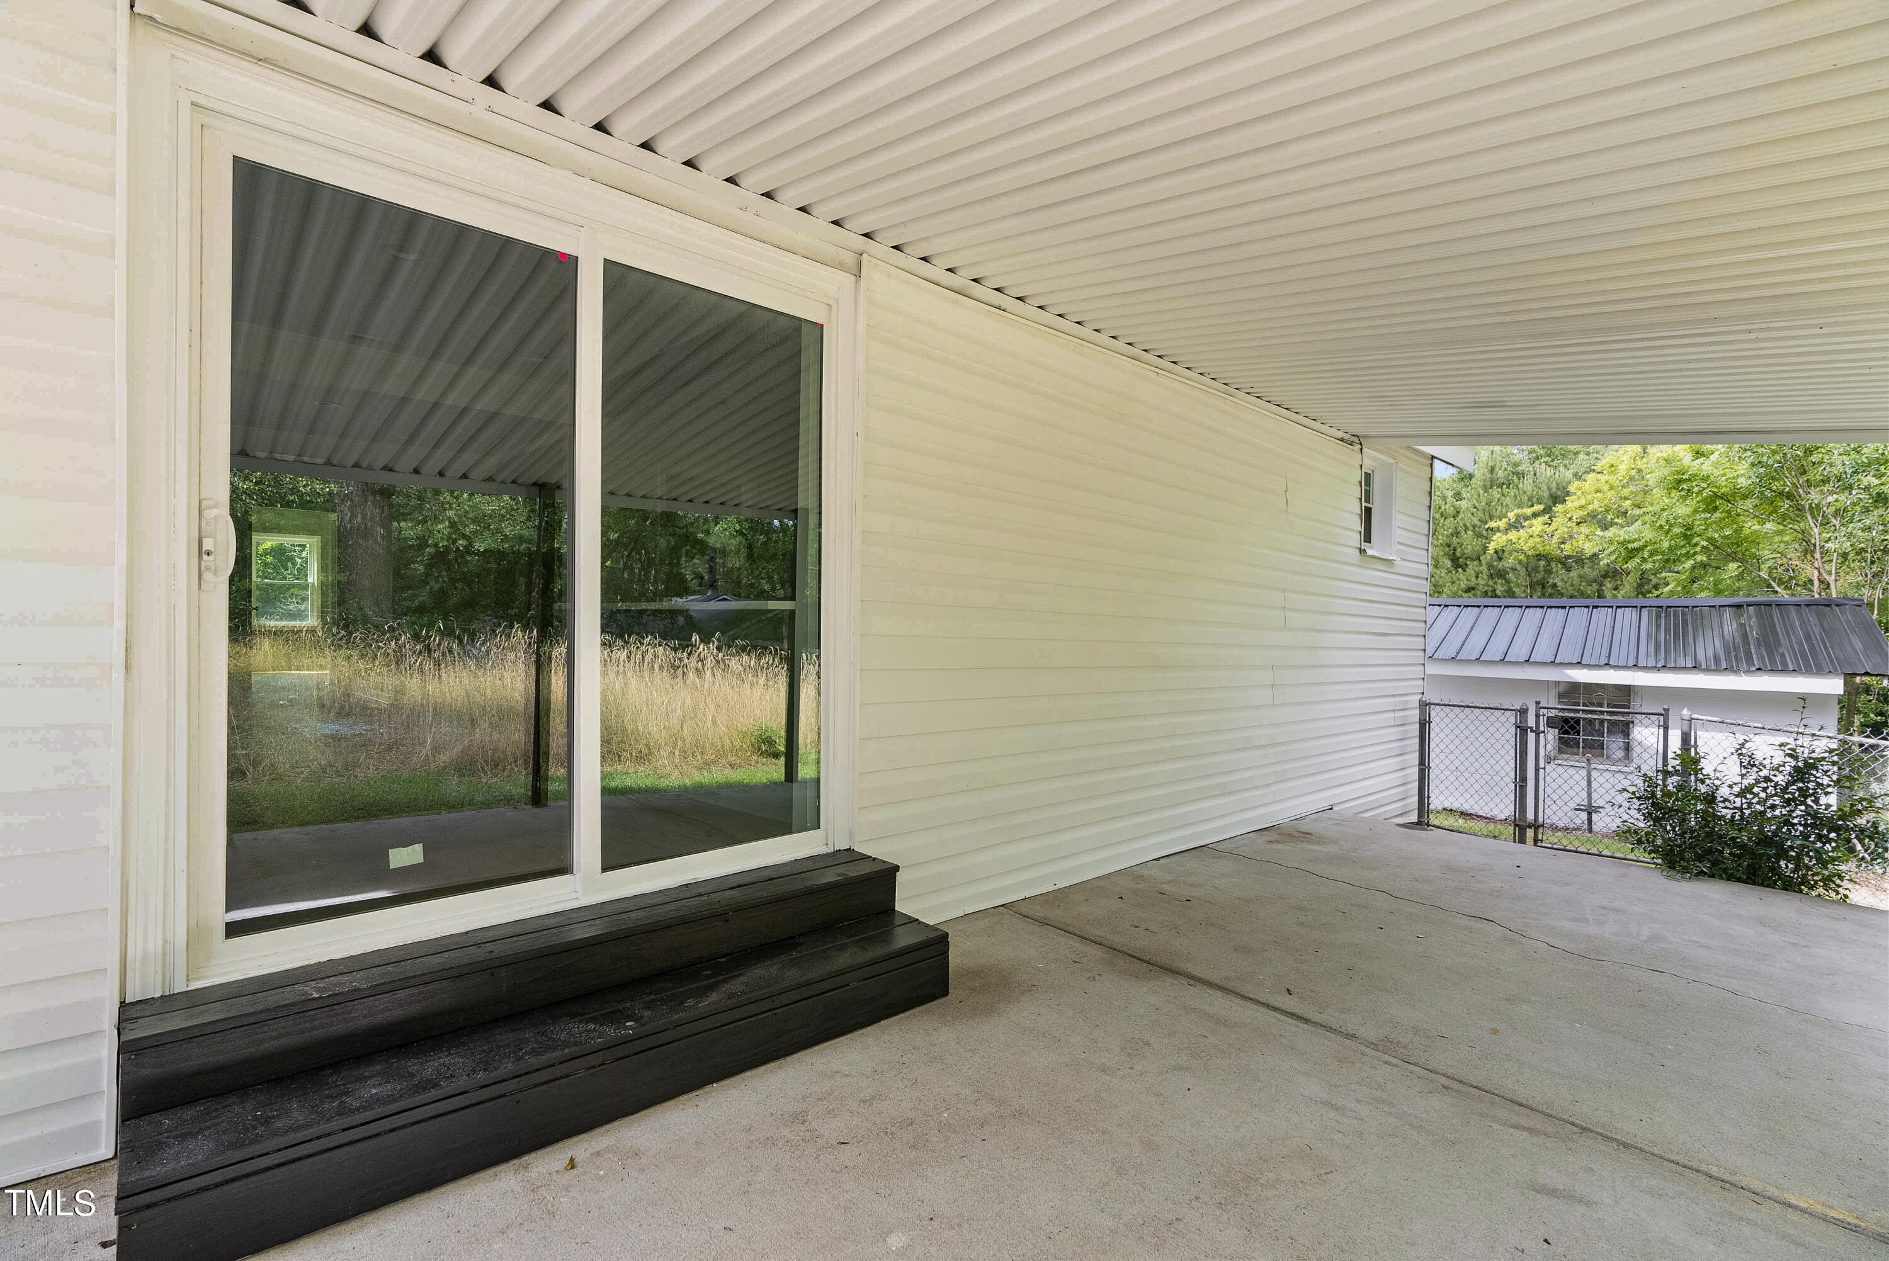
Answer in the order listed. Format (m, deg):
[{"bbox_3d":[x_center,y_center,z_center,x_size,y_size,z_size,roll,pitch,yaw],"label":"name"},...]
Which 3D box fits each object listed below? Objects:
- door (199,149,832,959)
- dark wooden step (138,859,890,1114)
[{"bbox_3d":[-1.063,-0.187,2.496,1.725,1.946,0.102,1,0,-42],"label":"door"},{"bbox_3d":[-0.976,0.890,2.380,1.926,0.154,0.277,1,0,-42],"label":"dark wooden step"}]

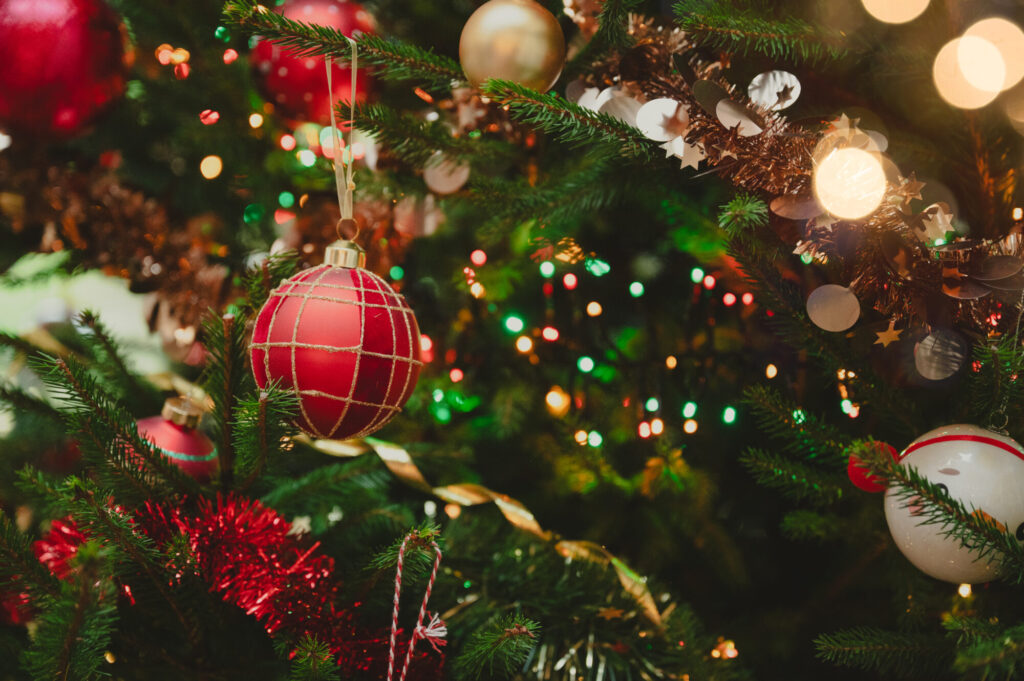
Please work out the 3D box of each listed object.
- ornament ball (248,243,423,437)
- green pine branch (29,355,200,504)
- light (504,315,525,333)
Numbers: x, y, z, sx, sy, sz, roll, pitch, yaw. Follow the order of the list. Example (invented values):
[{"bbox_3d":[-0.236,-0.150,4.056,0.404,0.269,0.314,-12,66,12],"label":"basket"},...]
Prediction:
[{"bbox_3d":[-0.083,0.000,0.940,0.080,0.095,0.080,5,0,0],"label":"ornament ball"},{"bbox_3d":[-0.181,0.041,0.910,0.105,0.040,0.042,46,-15,-15],"label":"green pine branch"},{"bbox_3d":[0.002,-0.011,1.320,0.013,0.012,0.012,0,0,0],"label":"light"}]

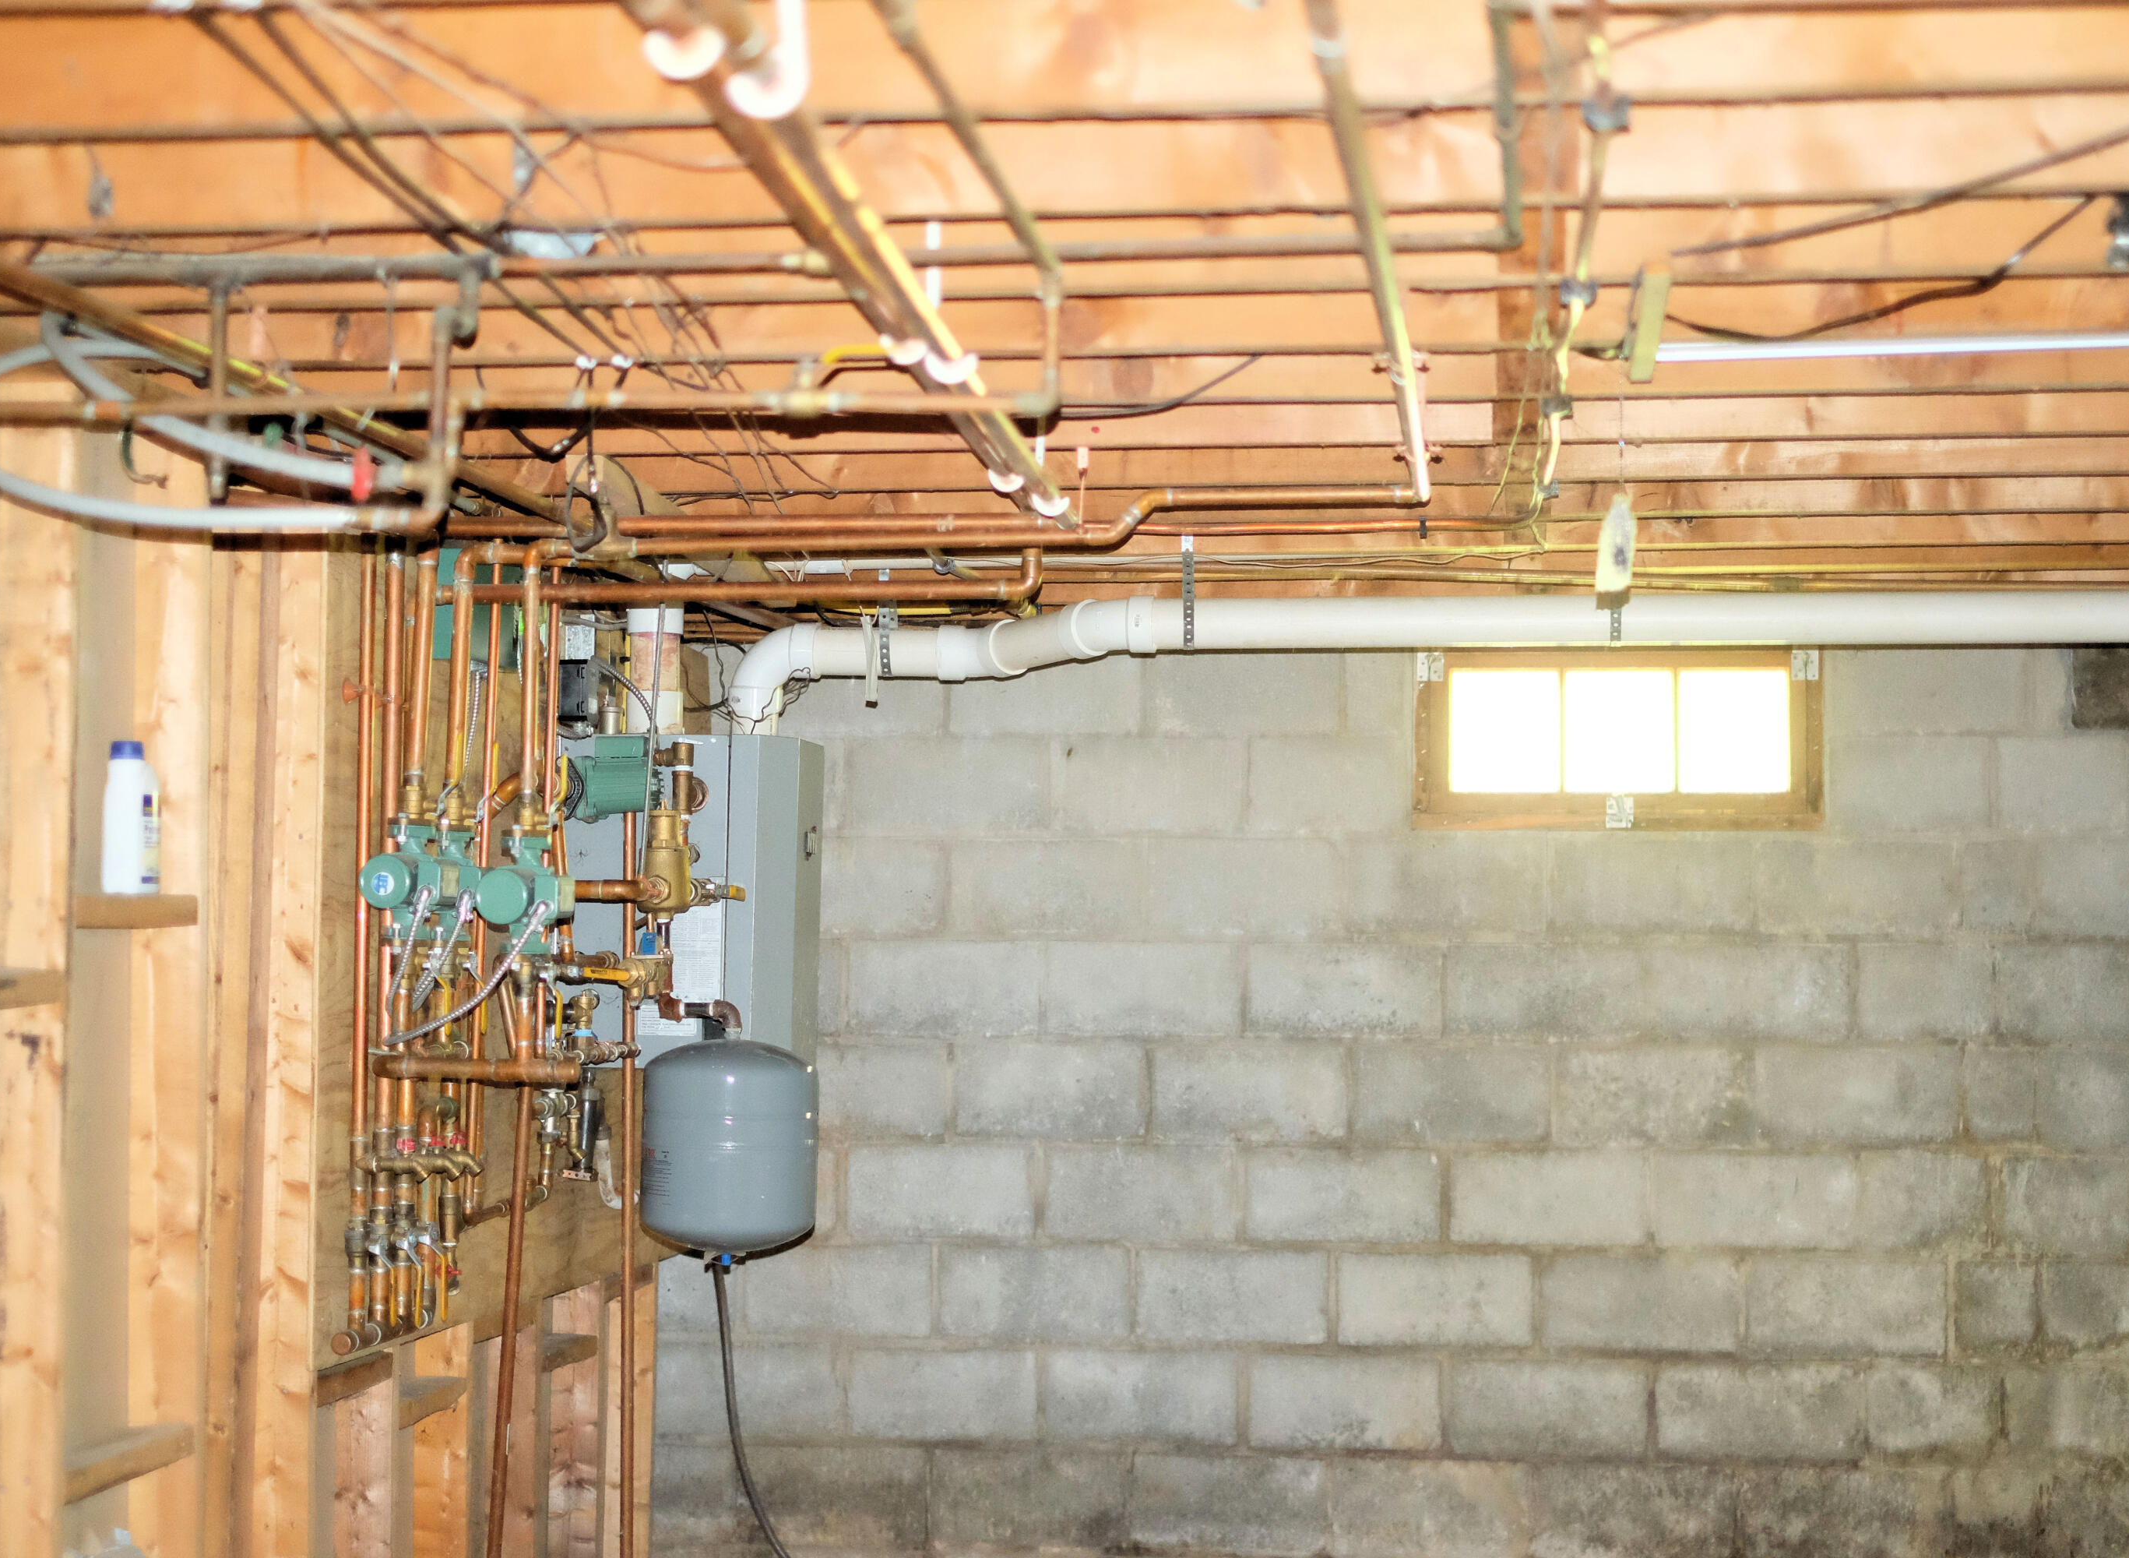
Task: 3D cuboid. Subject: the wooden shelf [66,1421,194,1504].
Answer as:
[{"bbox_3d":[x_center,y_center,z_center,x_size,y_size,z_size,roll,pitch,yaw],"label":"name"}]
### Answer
[{"bbox_3d":[-1.160,0.818,4.128,0.089,0.039,0.380,0,-3,7],"label":"wooden shelf"}]

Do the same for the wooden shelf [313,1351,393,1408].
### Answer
[{"bbox_3d":[-1.063,0.865,4.966,0.089,0.039,0.350,0,-3,7],"label":"wooden shelf"}]

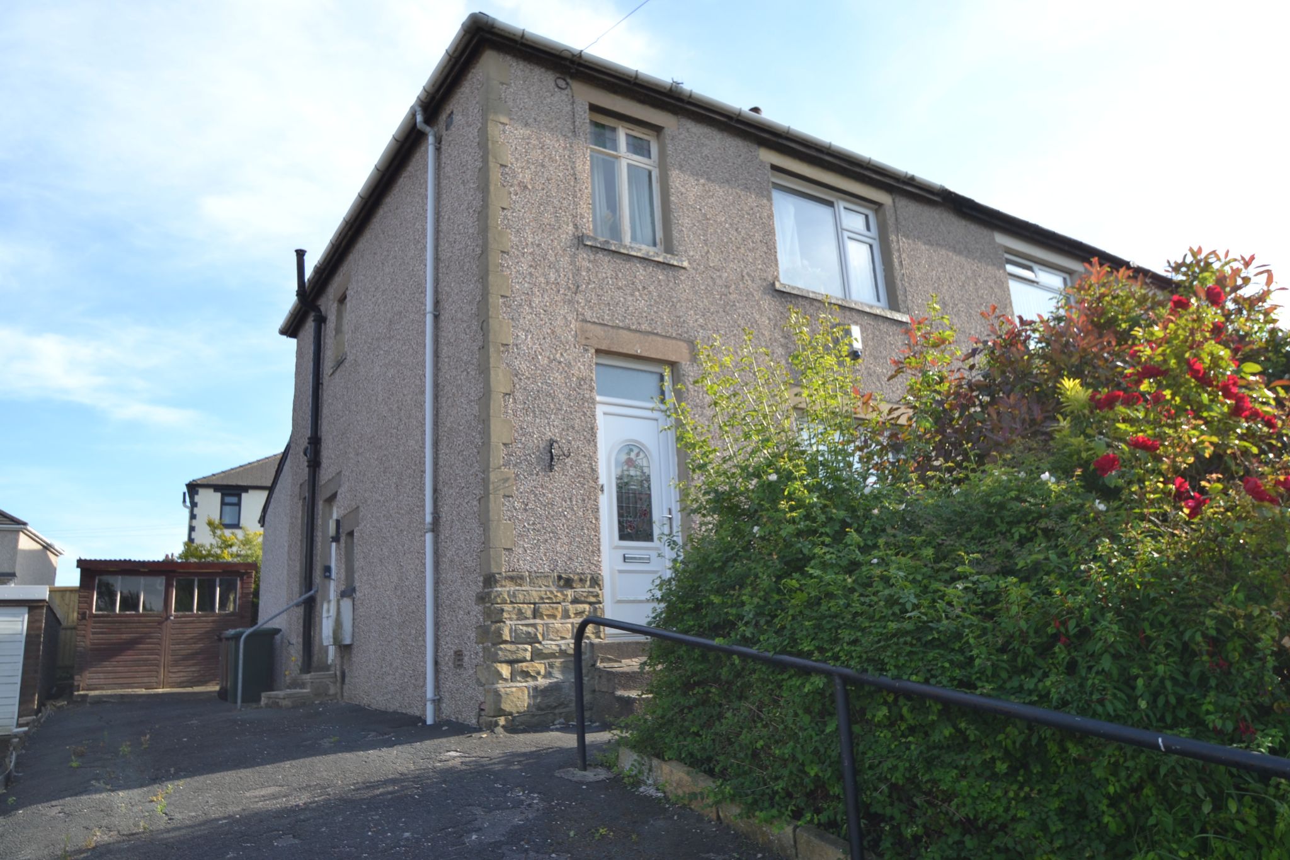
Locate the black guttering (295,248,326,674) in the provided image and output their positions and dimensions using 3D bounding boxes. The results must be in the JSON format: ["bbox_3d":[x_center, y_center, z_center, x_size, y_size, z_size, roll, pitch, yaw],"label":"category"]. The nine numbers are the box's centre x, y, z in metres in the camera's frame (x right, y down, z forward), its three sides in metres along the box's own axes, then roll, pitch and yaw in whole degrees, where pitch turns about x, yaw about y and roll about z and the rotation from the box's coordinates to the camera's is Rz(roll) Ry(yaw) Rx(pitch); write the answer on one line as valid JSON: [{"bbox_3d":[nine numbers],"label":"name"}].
[{"bbox_3d":[-4.636,0.308,11.661,0.500,5.870,0.160,6,-17,-33],"label":"black guttering"}]

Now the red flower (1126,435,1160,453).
[{"bbox_3d":[1.682,0.046,2.900,0.105,0.060,0.095,-11,-16,30],"label":"red flower"}]

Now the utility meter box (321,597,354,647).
[{"bbox_3d":[-3.534,2.211,9.923,0.202,0.545,0.500,6,-17,-33],"label":"utility meter box"}]

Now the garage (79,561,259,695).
[{"bbox_3d":[-9.411,3.851,16.599,2.720,2.120,4.400,6,-17,-33],"label":"garage"}]

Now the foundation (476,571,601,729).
[{"bbox_3d":[-0.840,1.748,6.888,1.040,1.150,0.300,6,-17,-33],"label":"foundation"}]

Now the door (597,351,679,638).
[{"bbox_3d":[-0.047,0.577,7.751,0.860,2.520,0.090,6,-17,-33],"label":"door"}]

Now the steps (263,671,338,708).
[{"bbox_3d":[-4.224,3.147,10.454,0.620,0.360,1.180,6,-17,-33],"label":"steps"}]

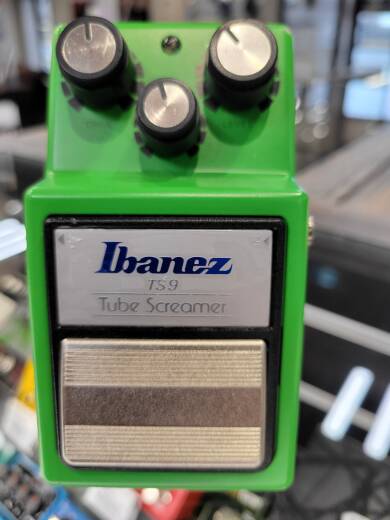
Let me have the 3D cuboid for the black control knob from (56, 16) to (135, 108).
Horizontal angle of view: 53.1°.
[{"bbox_3d":[-0.026,-0.052,0.104,0.017,0.017,0.013,-3,-5,0],"label":"black control knob"}]

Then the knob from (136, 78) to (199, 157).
[{"bbox_3d":[-0.006,-0.037,0.102,0.015,0.015,0.013,-10,-5,-1],"label":"knob"}]

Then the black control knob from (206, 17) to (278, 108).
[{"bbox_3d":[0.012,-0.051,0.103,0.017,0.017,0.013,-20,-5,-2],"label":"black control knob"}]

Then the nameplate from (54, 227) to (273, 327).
[{"bbox_3d":[-0.008,0.005,0.099,0.054,0.025,0.002,0,8,0],"label":"nameplate"}]

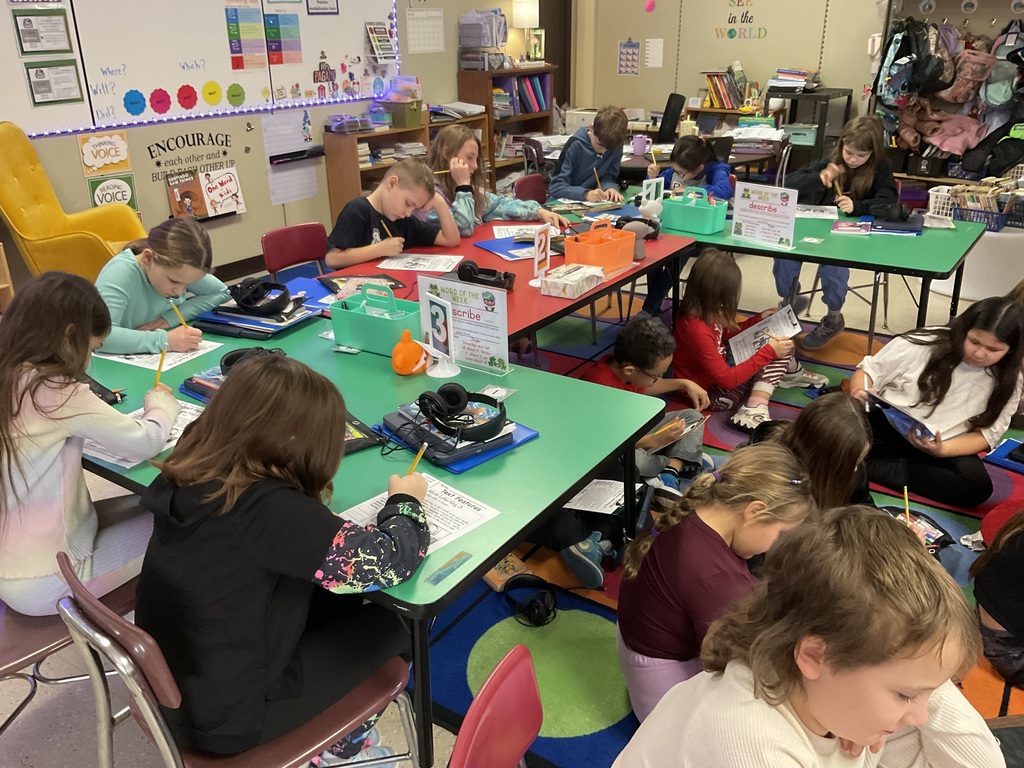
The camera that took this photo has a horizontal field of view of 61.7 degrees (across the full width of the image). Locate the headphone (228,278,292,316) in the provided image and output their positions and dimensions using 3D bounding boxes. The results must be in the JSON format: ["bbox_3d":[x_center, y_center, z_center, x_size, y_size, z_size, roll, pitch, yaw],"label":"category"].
[{"bbox_3d":[-0.743,-0.274,2.577,0.190,0.080,0.165,9,25,22],"label":"headphone"}]

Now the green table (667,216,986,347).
[{"bbox_3d":[1.029,-0.420,3.938,1.830,0.666,0.915,15,27,32],"label":"green table"}]

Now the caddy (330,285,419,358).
[{"bbox_3d":[-0.357,-0.183,2.349,0.245,0.168,0.148,14,27,31],"label":"caddy"}]

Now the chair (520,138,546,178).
[{"bbox_3d":[0.320,-1.258,5.771,0.500,0.780,0.440,-8,24,-17],"label":"chair"}]

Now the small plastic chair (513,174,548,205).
[{"bbox_3d":[0.252,-0.809,4.867,0.440,0.680,0.410,16,28,35],"label":"small plastic chair"}]

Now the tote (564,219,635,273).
[{"bbox_3d":[0.314,-0.498,3.044,0.165,0.172,0.245,16,28,35],"label":"tote"}]

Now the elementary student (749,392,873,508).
[{"bbox_3d":[0.874,0.256,2.321,0.580,0.560,0.500,7,24,18],"label":"elementary student"}]

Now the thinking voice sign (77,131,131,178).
[{"bbox_3d":[-2.163,-1.227,4.562,0.010,0.215,0.280,14,27,31],"label":"thinking voice sign"}]

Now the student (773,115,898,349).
[{"bbox_3d":[1.544,-0.720,4.016,0.480,1.045,0.580,13,26,29],"label":"student"}]

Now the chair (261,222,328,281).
[{"bbox_3d":[-0.781,-0.288,3.663,0.440,0.680,0.410,20,31,41],"label":"chair"}]

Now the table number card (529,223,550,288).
[{"bbox_3d":[0.103,-0.437,2.905,0.090,0.190,0.118,11,26,25],"label":"table number card"}]

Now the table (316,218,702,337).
[{"bbox_3d":[-0.059,-0.124,3.271,0.915,0.666,1.524,14,27,31],"label":"table"}]

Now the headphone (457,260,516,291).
[{"bbox_3d":[-0.079,-0.374,2.860,0.200,0.075,0.145,9,25,22],"label":"headphone"}]

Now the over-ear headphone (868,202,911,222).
[{"bbox_3d":[1.579,-0.728,3.604,0.175,0.078,0.155,-1,23,0],"label":"over-ear headphone"}]

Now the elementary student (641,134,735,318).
[{"bbox_3d":[0.924,-0.792,4.407,0.480,0.970,0.700,14,27,31],"label":"elementary student"}]

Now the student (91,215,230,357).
[{"bbox_3d":[-1.059,-0.054,2.640,0.600,0.940,0.470,14,27,31],"label":"student"}]

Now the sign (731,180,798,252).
[{"bbox_3d":[0.984,-0.656,3.340,0.070,0.218,0.280,-19,29,-36],"label":"sign"}]

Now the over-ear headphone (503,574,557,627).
[{"bbox_3d":[0.053,0.585,2.346,0.175,0.078,0.150,14,27,31],"label":"over-ear headphone"}]

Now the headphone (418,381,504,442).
[{"bbox_3d":[-0.104,0.042,1.777,0.185,0.072,0.165,14,27,32],"label":"headphone"}]

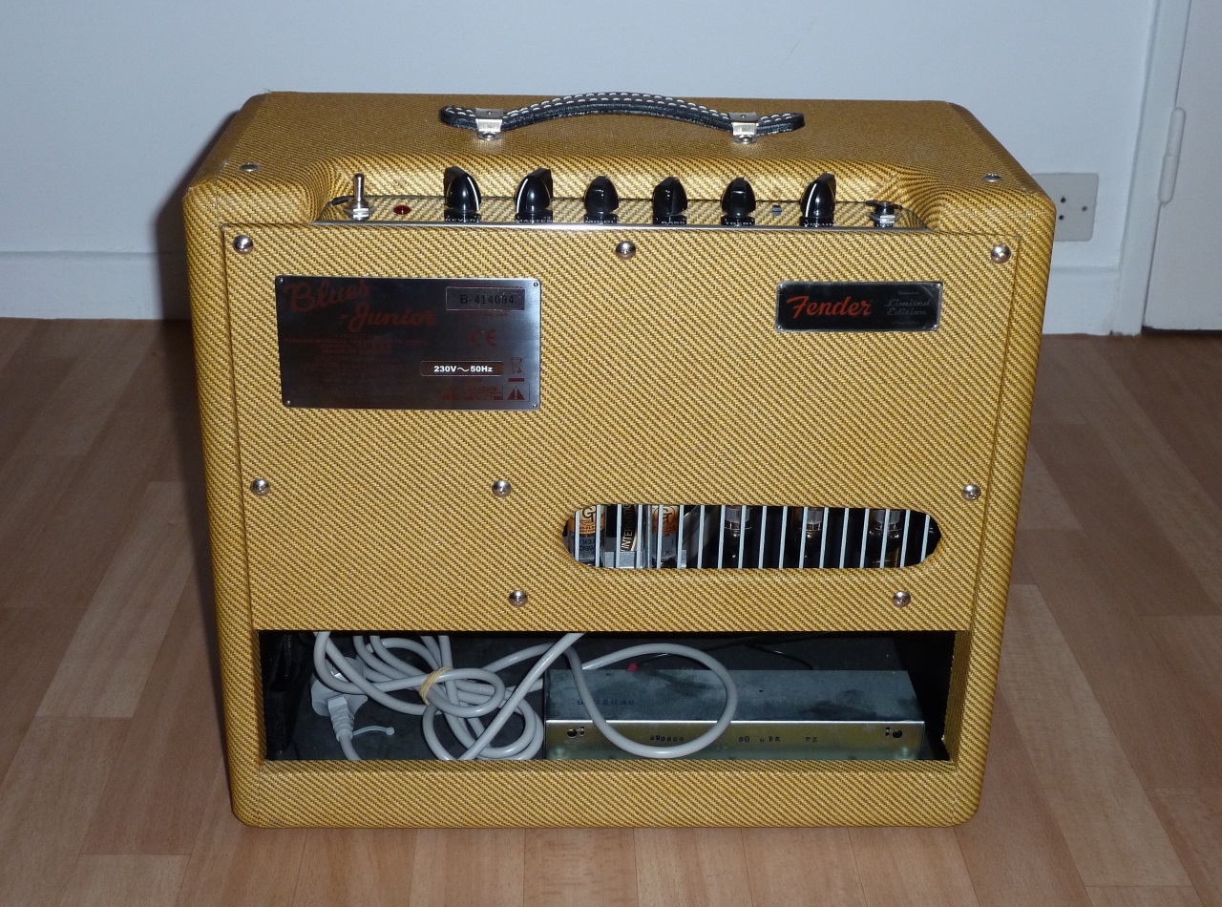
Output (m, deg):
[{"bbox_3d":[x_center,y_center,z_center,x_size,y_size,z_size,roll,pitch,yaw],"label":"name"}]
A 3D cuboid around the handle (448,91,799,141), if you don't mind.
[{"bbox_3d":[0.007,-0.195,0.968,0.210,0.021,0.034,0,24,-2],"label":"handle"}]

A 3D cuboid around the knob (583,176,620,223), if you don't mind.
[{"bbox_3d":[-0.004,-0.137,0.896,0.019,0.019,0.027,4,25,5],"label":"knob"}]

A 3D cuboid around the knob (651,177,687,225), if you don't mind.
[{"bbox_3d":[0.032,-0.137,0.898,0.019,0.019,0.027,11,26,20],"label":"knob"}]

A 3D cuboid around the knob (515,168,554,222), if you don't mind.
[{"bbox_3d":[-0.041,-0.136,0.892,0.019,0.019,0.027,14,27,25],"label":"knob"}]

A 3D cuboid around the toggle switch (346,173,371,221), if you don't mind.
[{"bbox_3d":[-0.132,-0.137,0.887,0.013,0.021,0.013,0,24,-2],"label":"toggle switch"}]

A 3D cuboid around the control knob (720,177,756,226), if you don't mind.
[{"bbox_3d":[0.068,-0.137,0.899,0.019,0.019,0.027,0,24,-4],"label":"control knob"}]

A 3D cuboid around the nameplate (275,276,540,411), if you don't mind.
[{"bbox_3d":[-0.107,-0.058,0.899,0.138,0.074,0.002,0,24,-2],"label":"nameplate"}]

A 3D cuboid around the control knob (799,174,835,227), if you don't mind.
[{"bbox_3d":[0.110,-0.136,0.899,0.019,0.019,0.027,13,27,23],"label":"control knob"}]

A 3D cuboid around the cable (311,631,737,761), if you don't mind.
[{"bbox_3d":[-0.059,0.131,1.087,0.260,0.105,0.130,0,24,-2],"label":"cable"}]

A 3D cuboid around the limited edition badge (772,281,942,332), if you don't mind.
[{"bbox_3d":[0.132,-0.077,0.898,0.088,0.028,0.002,0,24,-2],"label":"limited edition badge"}]

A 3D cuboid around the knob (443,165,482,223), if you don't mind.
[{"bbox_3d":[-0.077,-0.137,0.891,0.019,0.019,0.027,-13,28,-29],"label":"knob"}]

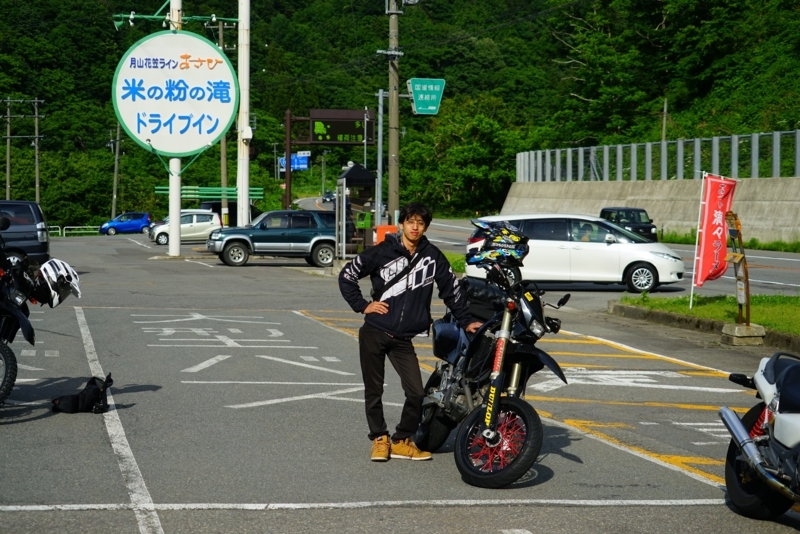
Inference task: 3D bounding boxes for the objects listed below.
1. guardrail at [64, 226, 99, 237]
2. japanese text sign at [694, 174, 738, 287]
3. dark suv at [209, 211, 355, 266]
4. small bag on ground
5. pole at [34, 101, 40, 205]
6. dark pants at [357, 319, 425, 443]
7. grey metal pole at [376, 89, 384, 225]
[{"bbox_3d":[-22.233,-2.473,101.500,2.800,0.720,0.120,0,2,-14],"label":"guardrail"},{"bbox_3d":[5.107,-0.594,23.500,0.620,1.800,0.180,5,2,17],"label":"japanese text sign"},{"bbox_3d":[-3.718,-0.954,45.166,4.650,1.750,1.750,0,2,-13],"label":"dark suv"},{"bbox_3d":[-2.667,1.057,12.094,0.490,0.300,0.260,0,2,-12],"label":"small bag on ground"},{"bbox_3d":[-28.843,-8.118,115.000,0.300,10.700,0.300,-1,2,0],"label":"pole"},{"bbox_3d":[-0.058,0.750,9.850,0.440,0.830,0.310,0,2,-5],"label":"dark pants"},{"bbox_3d":[-0.654,-3.120,49.000,0.160,5.850,0.160,1,2,0],"label":"grey metal pole"}]

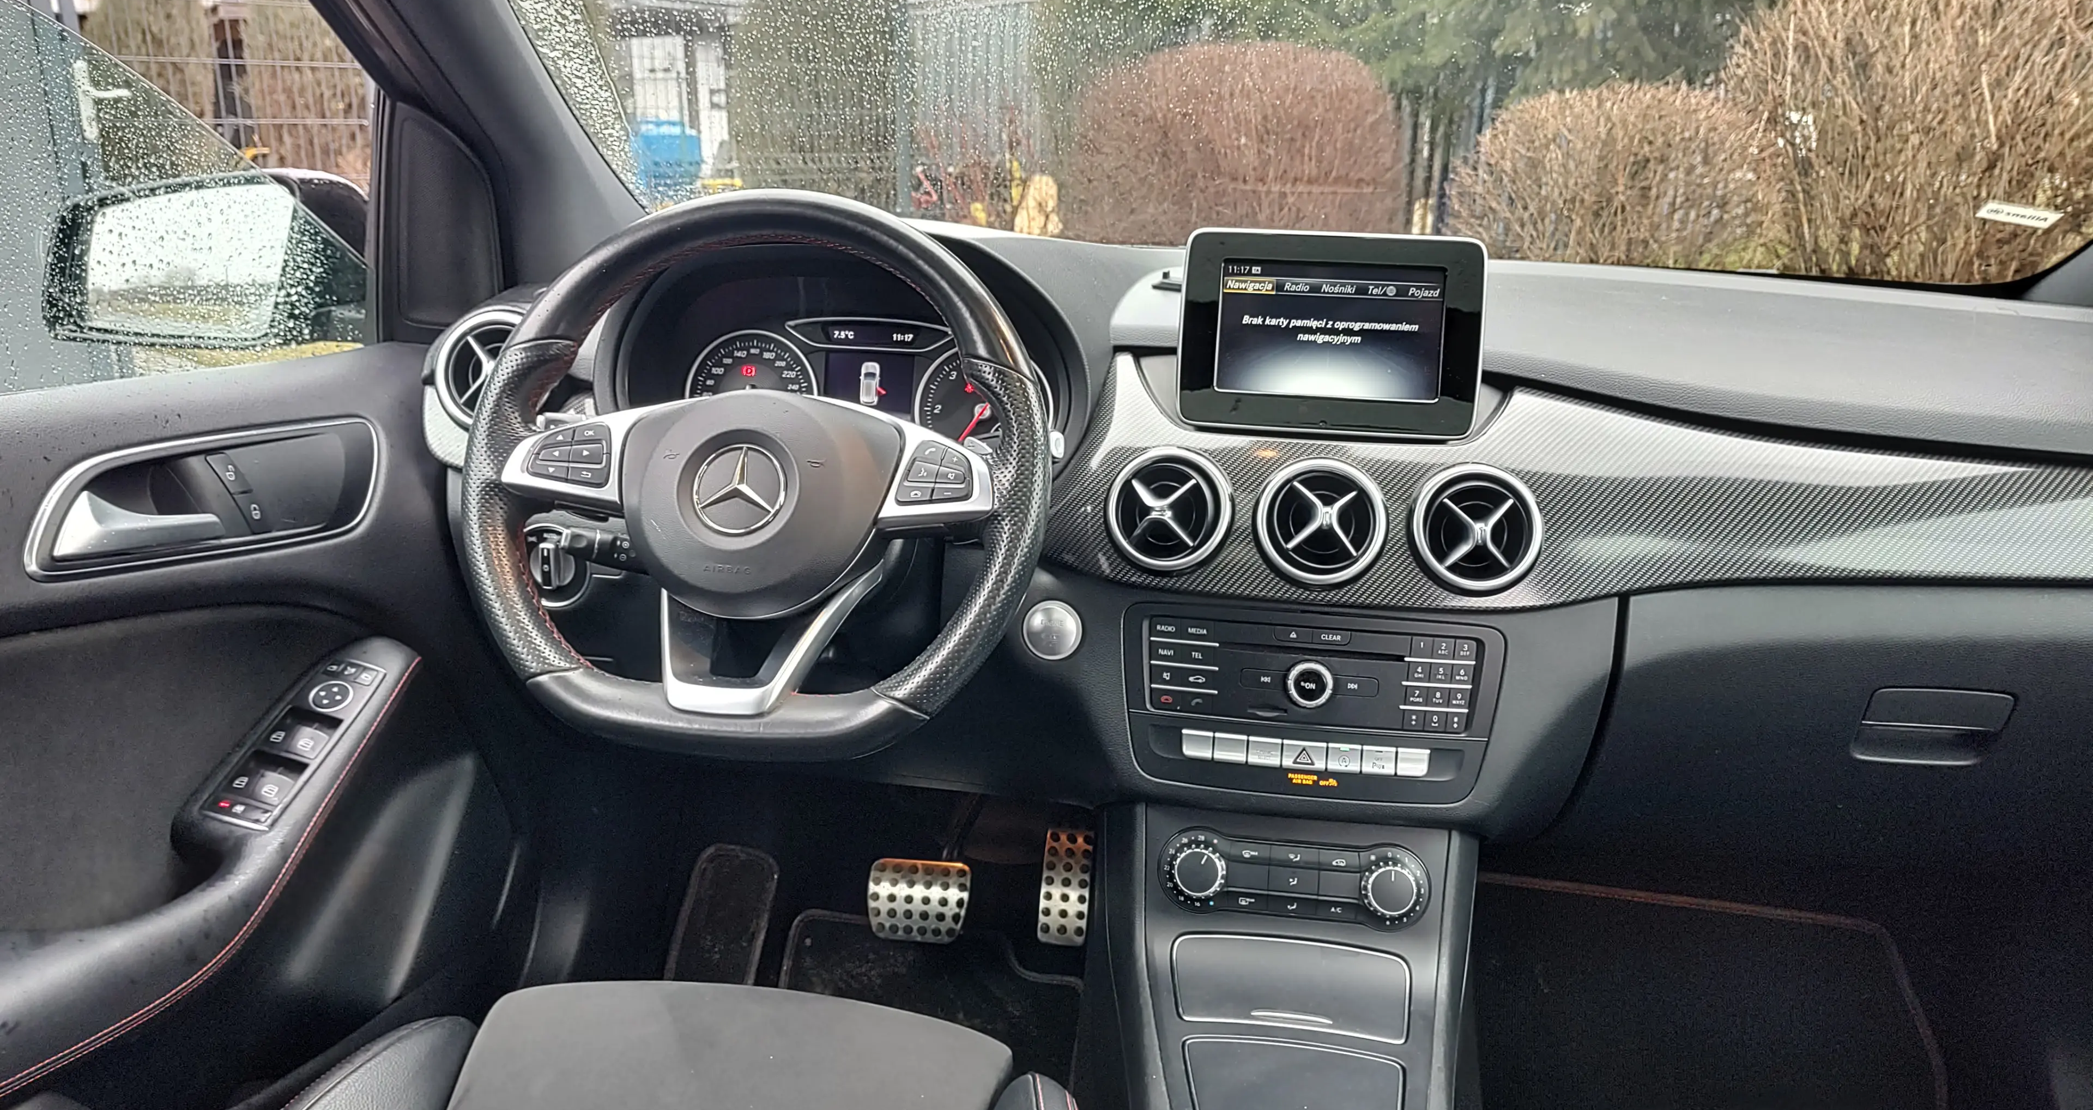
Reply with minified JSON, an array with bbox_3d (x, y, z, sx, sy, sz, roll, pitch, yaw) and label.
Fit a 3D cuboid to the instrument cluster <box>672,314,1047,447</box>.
[{"bbox_3d":[-0.135,-0.123,1.100,0.295,0.125,0.050,3,-3,7],"label":"instrument cluster"}]

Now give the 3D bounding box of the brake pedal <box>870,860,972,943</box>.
[{"bbox_3d":[-0.121,0.329,1.324,0.096,0.078,0.028,3,-15,7],"label":"brake pedal"}]

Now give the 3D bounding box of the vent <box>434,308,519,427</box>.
[{"bbox_3d":[-0.387,-0.132,0.997,0.090,0.090,0.040,3,2,7],"label":"vent"}]

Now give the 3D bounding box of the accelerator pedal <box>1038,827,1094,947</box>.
[{"bbox_3d":[0.020,0.324,1.355,0.046,0.118,0.025,3,-17,7],"label":"accelerator pedal"}]

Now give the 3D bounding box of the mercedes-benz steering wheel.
[{"bbox_3d":[-0.178,-0.052,0.872,0.372,0.358,0.085,3,-9,7],"label":"mercedes-benz steering wheel"}]

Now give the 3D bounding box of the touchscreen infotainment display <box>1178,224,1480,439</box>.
[{"bbox_3d":[0.204,-0.159,1.002,0.208,0.139,0.025,4,6,8],"label":"touchscreen infotainment display"}]

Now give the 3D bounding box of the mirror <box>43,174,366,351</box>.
[{"bbox_3d":[-0.675,-0.241,1.140,0.220,0.142,0.120,1,12,0],"label":"mirror"}]

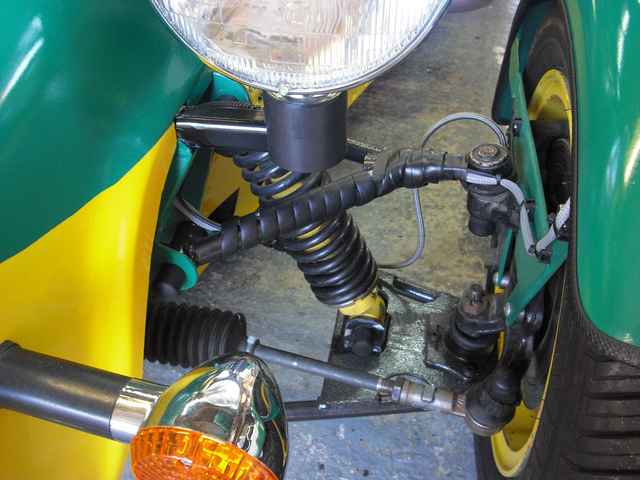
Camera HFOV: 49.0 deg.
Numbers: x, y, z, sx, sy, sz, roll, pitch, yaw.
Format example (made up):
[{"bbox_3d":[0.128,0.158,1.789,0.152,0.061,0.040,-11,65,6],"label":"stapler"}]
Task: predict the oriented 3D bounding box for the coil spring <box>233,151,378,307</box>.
[{"bbox_3d":[-0.012,-0.024,0.651,0.068,0.188,0.068,-19,39,15],"label":"coil spring"}]

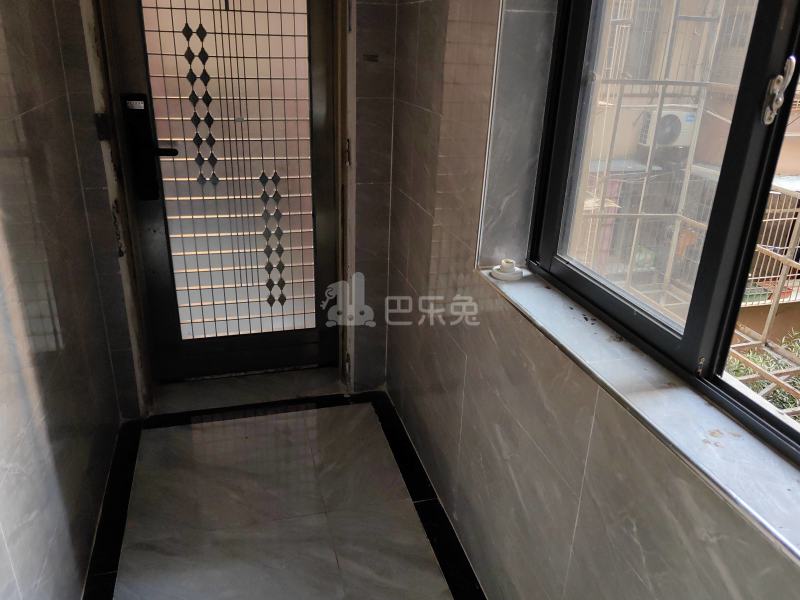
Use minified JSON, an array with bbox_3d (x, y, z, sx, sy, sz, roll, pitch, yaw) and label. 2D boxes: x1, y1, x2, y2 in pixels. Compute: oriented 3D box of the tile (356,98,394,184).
[{"bbox_3d":[-0.092,-0.572,2.258,0.134,0.302,0.012,-4,24,-15],"label":"tile"}]

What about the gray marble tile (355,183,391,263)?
[{"bbox_3d":[-0.103,-0.292,2.377,0.134,0.302,0.012,-4,24,-15],"label":"gray marble tile"}]

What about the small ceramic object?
[{"bbox_3d":[0.264,-0.079,1.538,0.080,0.035,0.080,2,23,-1],"label":"small ceramic object"}]

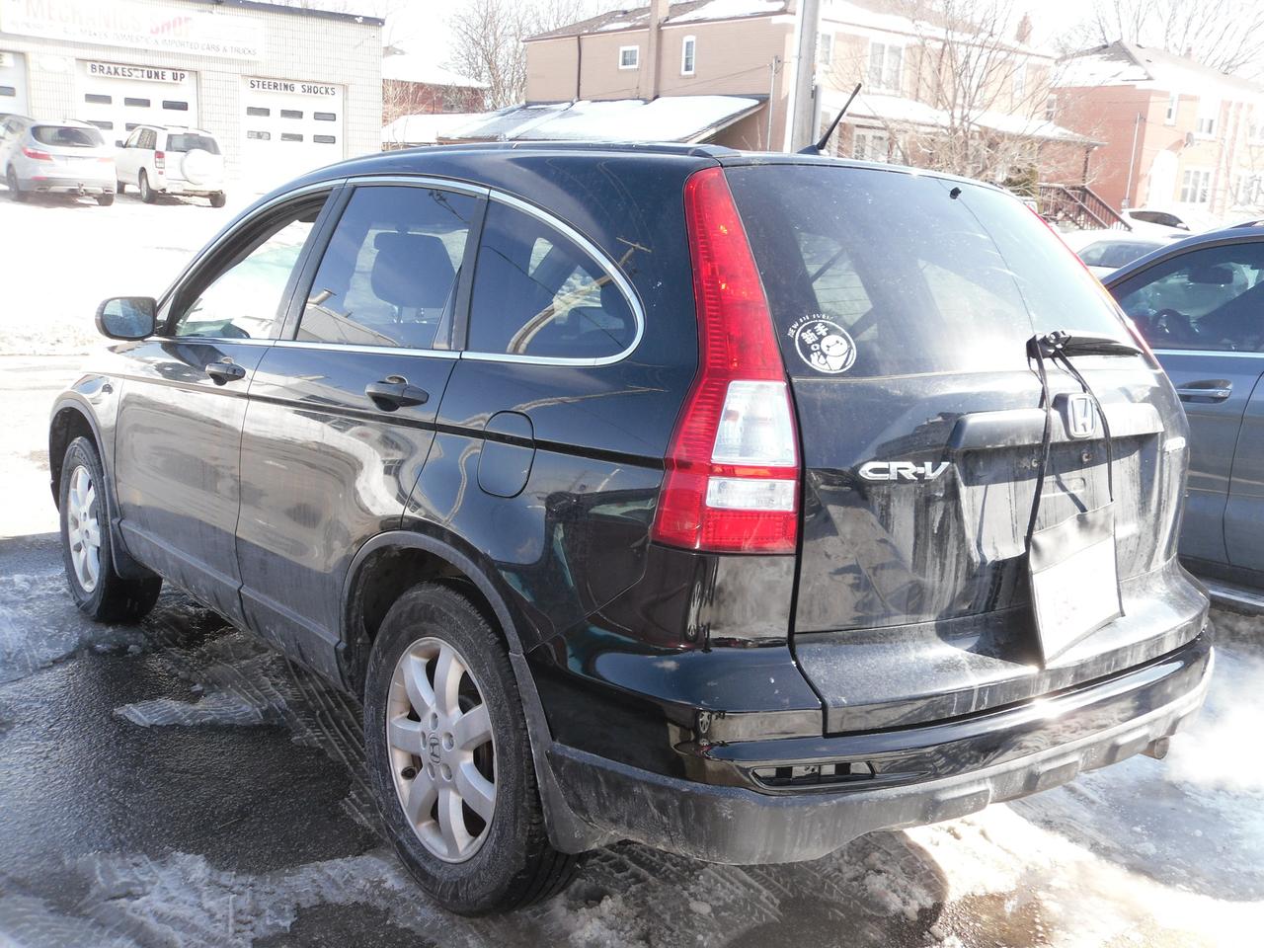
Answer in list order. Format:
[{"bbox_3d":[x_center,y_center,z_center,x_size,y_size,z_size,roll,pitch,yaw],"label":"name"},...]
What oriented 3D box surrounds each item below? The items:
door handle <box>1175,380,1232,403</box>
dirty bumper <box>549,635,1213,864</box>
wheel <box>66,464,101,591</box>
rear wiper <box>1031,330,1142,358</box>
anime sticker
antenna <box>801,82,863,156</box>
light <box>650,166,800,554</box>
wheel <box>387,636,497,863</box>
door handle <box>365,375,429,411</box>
[{"bbox_3d":[1.934,-0.281,4.350,0.055,0.060,0.240,-4,11,-32],"label":"door handle"},{"bbox_3d":[0.707,0.414,2.691,1.800,0.370,0.540,-5,11,-38],"label":"dirty bumper"},{"bbox_3d":[-1.978,0.201,4.787,0.170,0.470,0.470,-5,11,-38],"label":"wheel"},{"bbox_3d":[0.928,-0.257,2.580,0.075,0.062,0.465,10,12,42],"label":"rear wiper"},{"bbox_3d":[0.337,-0.230,2.268,0.127,0.128,0.004,-1,-30,-17],"label":"anime sticker"},{"bbox_3d":[0.441,-0.795,2.898,0.040,0.165,0.185,-5,11,-38],"label":"antenna"},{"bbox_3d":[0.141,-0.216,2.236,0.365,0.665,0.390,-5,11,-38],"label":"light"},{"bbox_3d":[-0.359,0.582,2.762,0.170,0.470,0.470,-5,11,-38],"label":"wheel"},{"bbox_3d":[-0.497,-0.168,2.693,0.055,0.068,0.235,-5,11,-38],"label":"door handle"}]

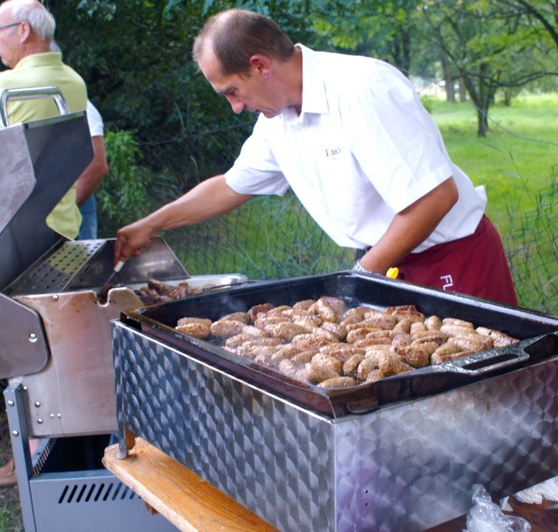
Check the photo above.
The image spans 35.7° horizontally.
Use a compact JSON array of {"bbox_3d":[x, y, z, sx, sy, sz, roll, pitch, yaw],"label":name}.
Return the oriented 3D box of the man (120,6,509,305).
[{"bbox_3d":[0.114,0.214,2.060,0.800,1.600,0.620,-7,13,-24],"label":"man"}]

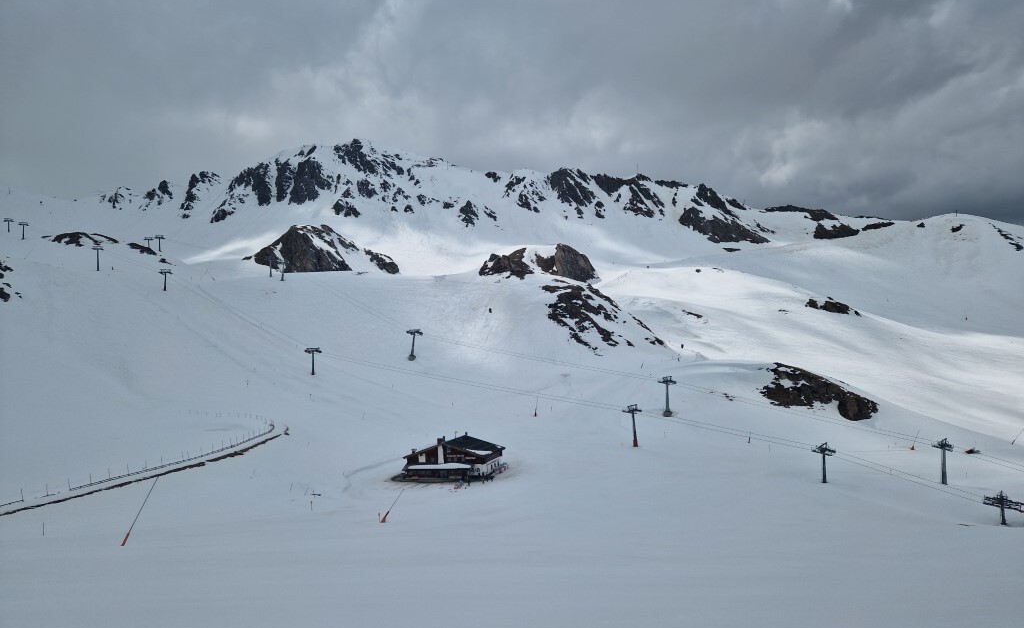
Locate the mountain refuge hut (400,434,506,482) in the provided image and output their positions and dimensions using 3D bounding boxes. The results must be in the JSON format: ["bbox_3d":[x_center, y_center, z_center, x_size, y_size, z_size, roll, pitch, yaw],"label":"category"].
[{"bbox_3d":[-16.450,40.480,193.180,23.910,9.930,23.970,-1,-4,13],"label":"mountain refuge hut"}]

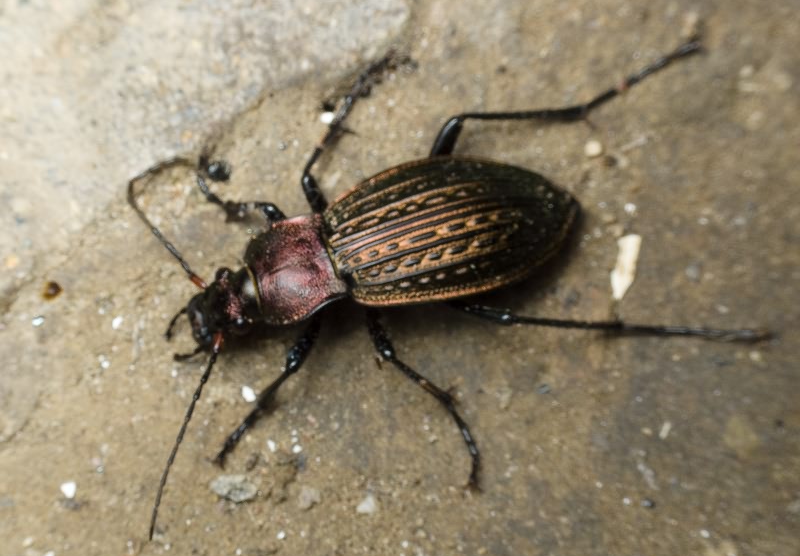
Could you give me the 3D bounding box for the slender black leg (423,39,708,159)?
[{"bbox_3d":[0.012,-0.012,0.095,0.024,0.005,0.003,-24,70,-15],"label":"slender black leg"}]

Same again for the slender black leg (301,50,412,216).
[{"bbox_3d":[-0.003,-0.011,0.093,0.003,0.004,0.015,22,66,5],"label":"slender black leg"}]

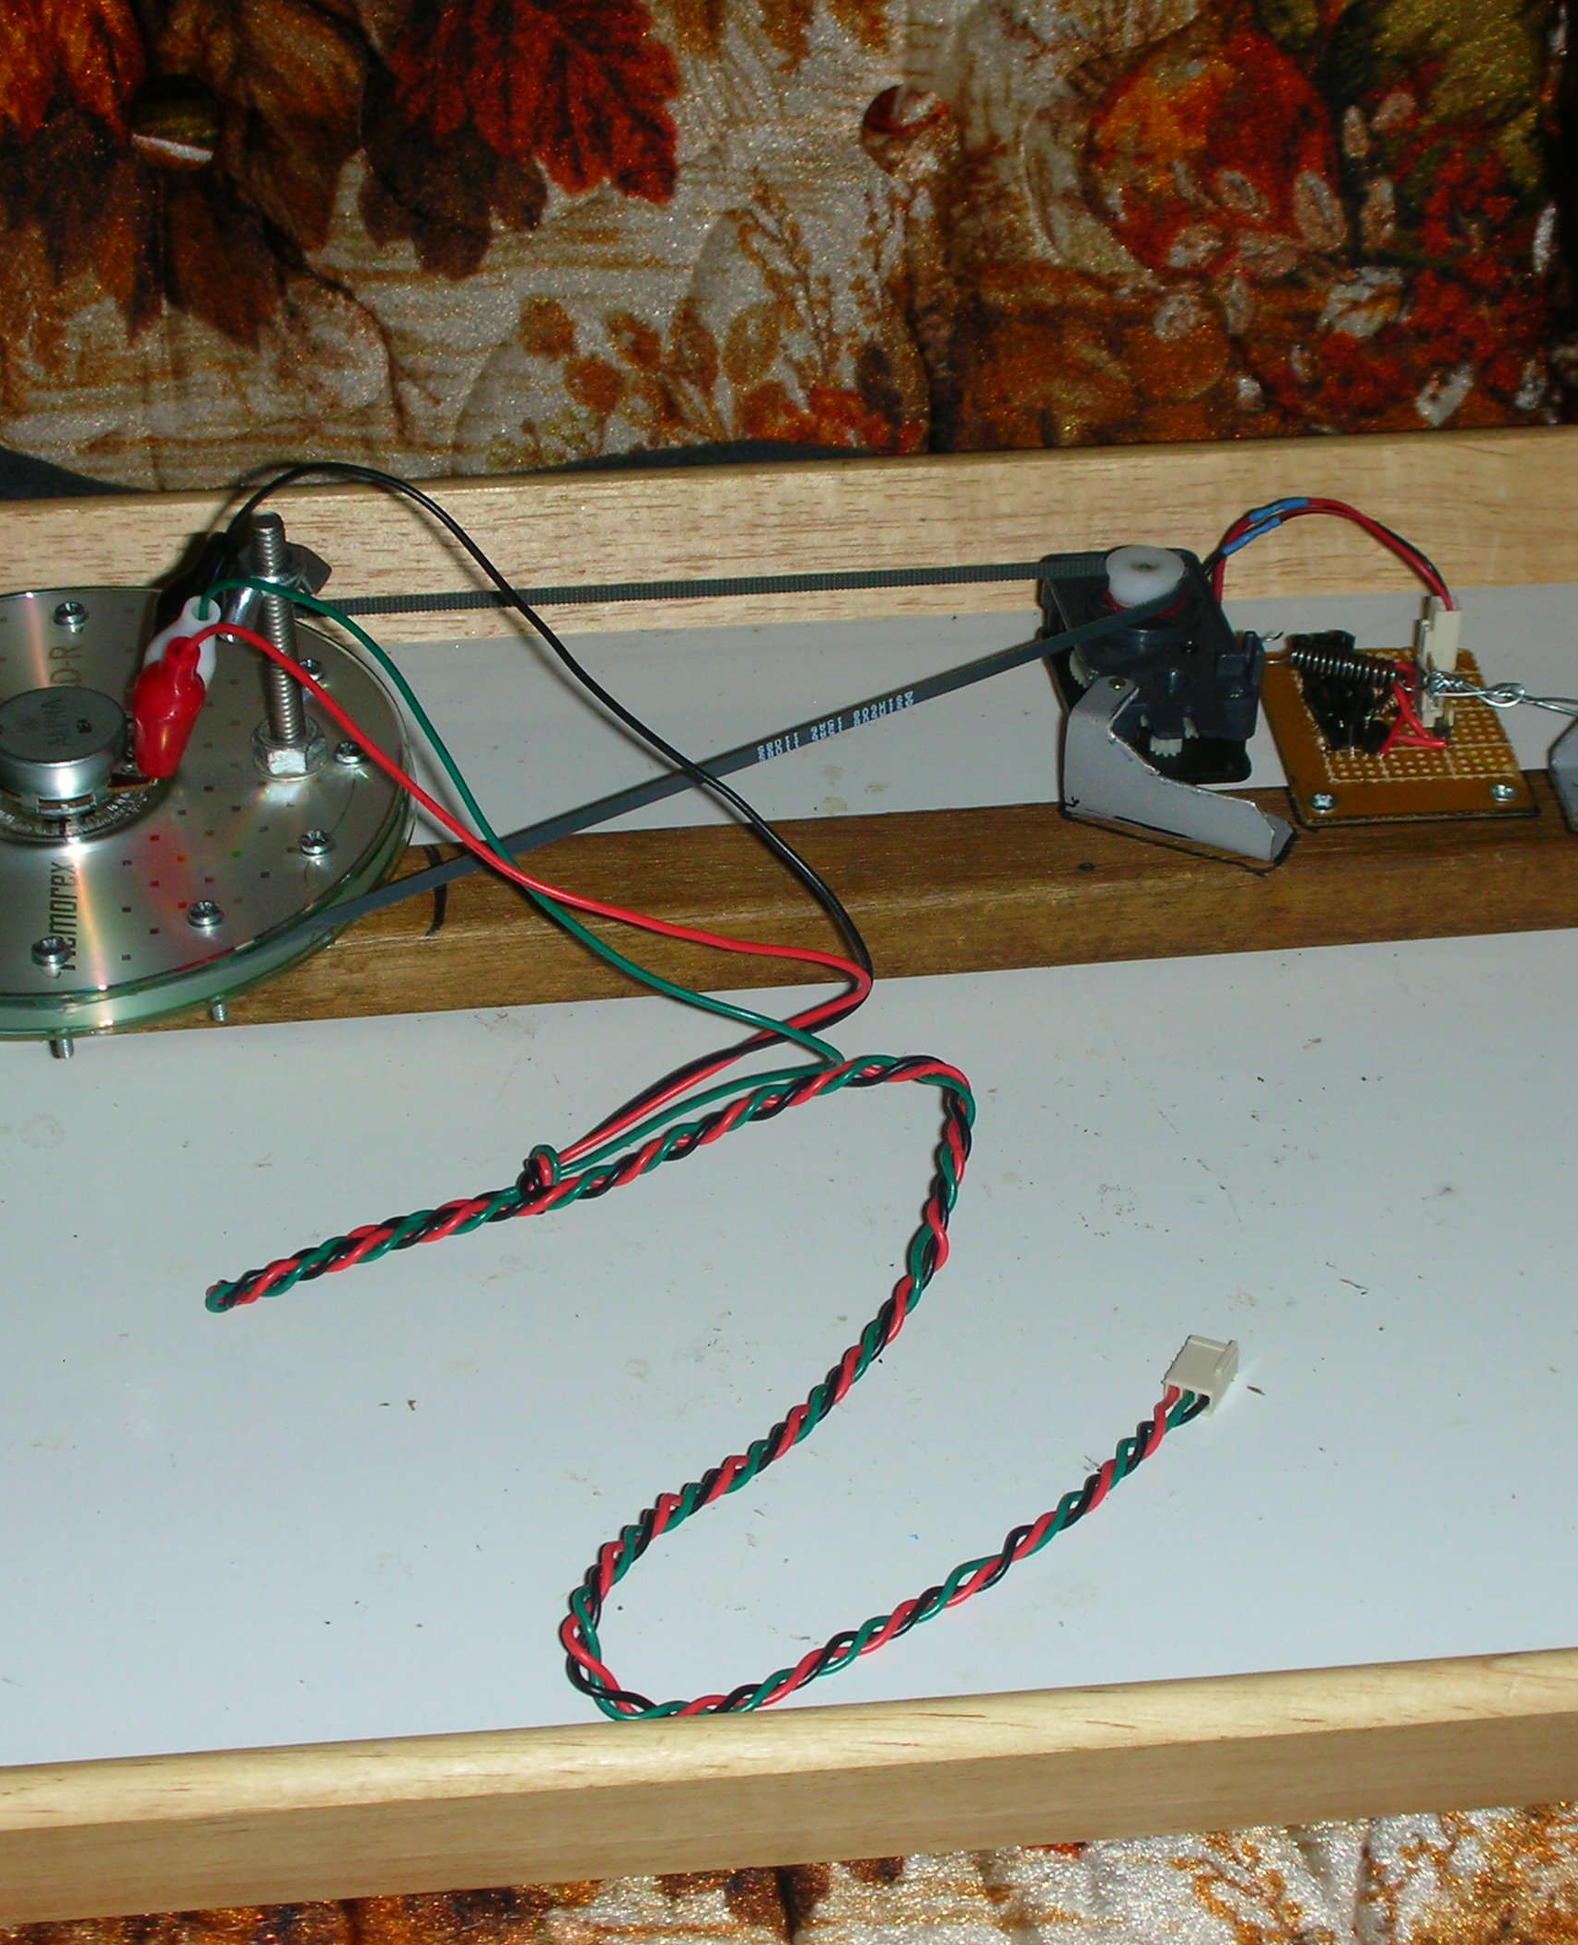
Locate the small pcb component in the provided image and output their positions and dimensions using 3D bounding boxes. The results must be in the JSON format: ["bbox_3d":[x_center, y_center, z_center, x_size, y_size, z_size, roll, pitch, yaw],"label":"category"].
[{"bbox_3d":[0.113,-0.044,0.856,0.043,0.003,0.055,-2,37,-3],"label":"small pcb component"}]

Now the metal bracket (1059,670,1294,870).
[{"bbox_3d":[0.071,-0.037,0.828,0.041,0.023,0.015,14,39,18],"label":"metal bracket"}]

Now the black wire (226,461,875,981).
[{"bbox_3d":[-0.042,-0.044,0.808,0.116,0.086,0.033,8,38,10],"label":"black wire"}]

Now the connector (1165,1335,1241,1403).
[{"bbox_3d":[0.067,0.065,0.738,0.008,0.005,0.012,16,40,20],"label":"connector"}]

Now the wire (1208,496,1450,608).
[{"bbox_3d":[0.103,-0.077,0.854,0.044,0.023,0.009,3,37,3],"label":"wire"}]

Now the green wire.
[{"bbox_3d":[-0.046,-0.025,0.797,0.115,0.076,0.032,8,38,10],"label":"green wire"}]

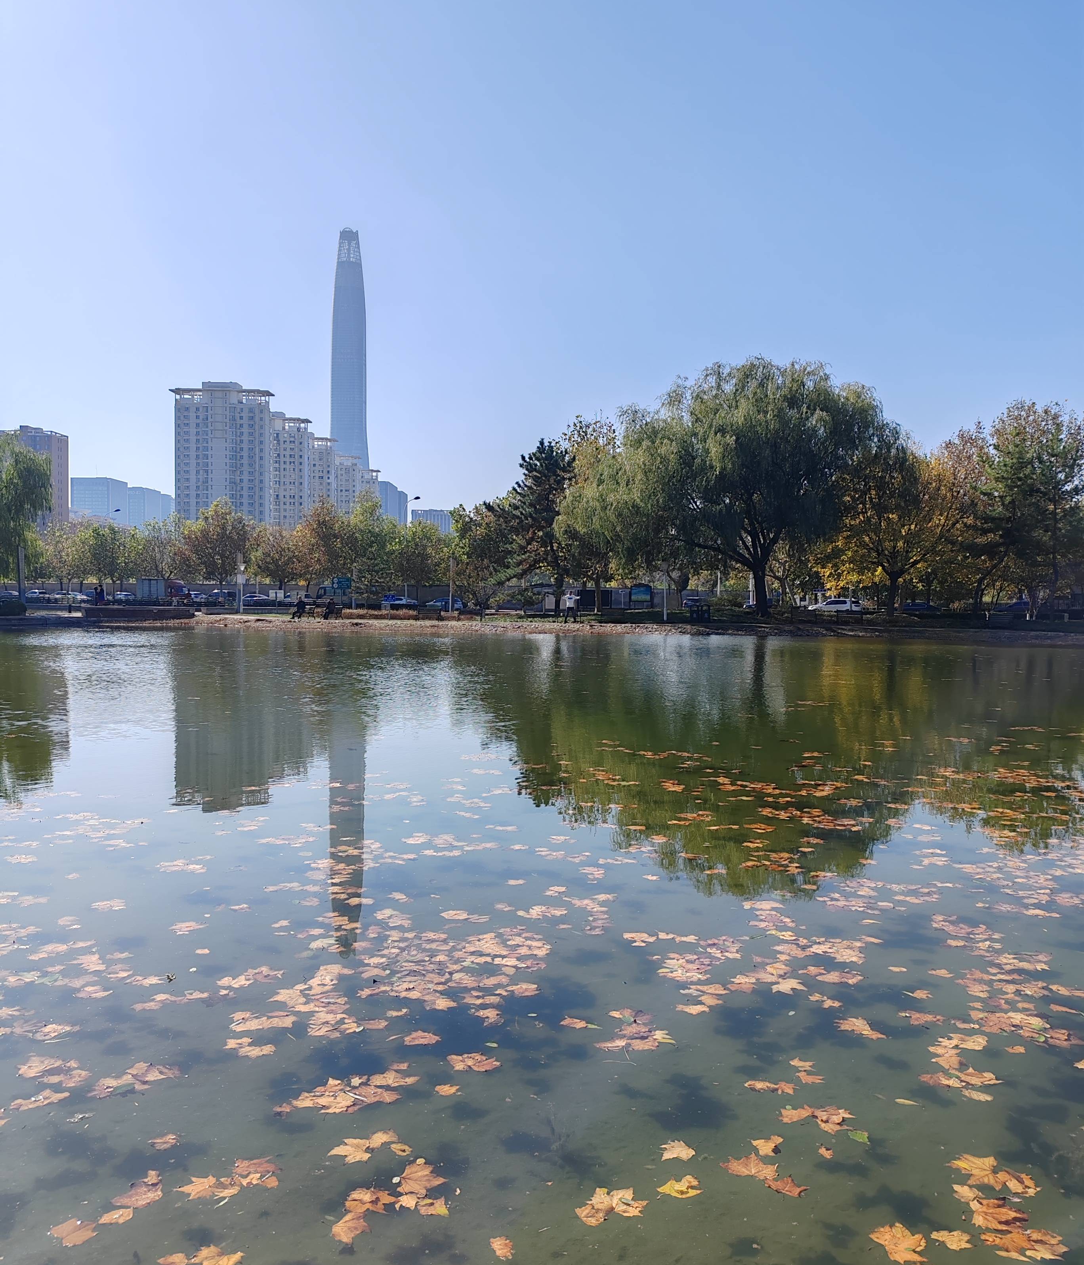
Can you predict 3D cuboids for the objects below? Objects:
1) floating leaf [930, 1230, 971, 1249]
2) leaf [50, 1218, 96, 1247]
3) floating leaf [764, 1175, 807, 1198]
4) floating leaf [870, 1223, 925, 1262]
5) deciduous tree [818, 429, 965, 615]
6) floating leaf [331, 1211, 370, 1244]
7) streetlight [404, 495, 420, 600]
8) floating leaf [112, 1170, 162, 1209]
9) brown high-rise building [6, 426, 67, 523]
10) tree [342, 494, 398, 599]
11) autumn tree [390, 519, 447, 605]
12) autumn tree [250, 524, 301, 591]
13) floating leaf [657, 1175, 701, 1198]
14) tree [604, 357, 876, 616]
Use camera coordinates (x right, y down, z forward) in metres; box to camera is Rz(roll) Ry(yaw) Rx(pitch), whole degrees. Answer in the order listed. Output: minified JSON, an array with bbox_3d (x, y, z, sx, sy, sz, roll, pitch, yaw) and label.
[{"bbox_3d":[1.094,1.608,3.001,0.106,0.020,0.092,1,2,0],"label":"floating leaf"},{"bbox_3d":[-1.252,1.587,3.001,0.118,0.020,0.125,1,2,0],"label":"leaf"},{"bbox_3d":[0.719,1.639,3.332,0.122,0.030,0.100,1,2,0],"label":"floating leaf"},{"bbox_3d":[0.997,1.683,3.112,0.146,0.030,0.172,0,2,-13],"label":"floating leaf"},{"bbox_3d":[24.116,-7.716,78.209,10.300,13.400,9.500,1,2,0],"label":"deciduous tree"},{"bbox_3d":[-0.536,1.667,3.157,0.107,0.030,0.145,0,2,-16],"label":"floating leaf"},{"bbox_3d":[-13.567,-8.308,118.622,0.400,12.005,2.200,2,2,37],"label":"streetlight"},{"bbox_3d":[-1.173,1.655,3.353,0.125,0.035,0.178,1,2,15],"label":"floating leaf"},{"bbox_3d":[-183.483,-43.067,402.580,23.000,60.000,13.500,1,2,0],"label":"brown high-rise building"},{"bbox_3d":[-18.846,-8.886,123.194,6.300,12.420,6.000,1,2,0],"label":"tree"},{"bbox_3d":[-13.114,-7.331,120.893,6.300,9.928,6.200,1,2,0],"label":"autumn tree"},{"bbox_3d":[-27.851,-6.971,117.849,5.300,8.582,5.300,1,2,0],"label":"autumn tree"},{"bbox_3d":[0.398,1.592,3.260,0.130,0.025,0.128,1,2,0],"label":"floating leaf"},{"bbox_3d":[11.378,-8.255,64.773,16.000,14.720,15.000,1,2,0],"label":"tree"}]

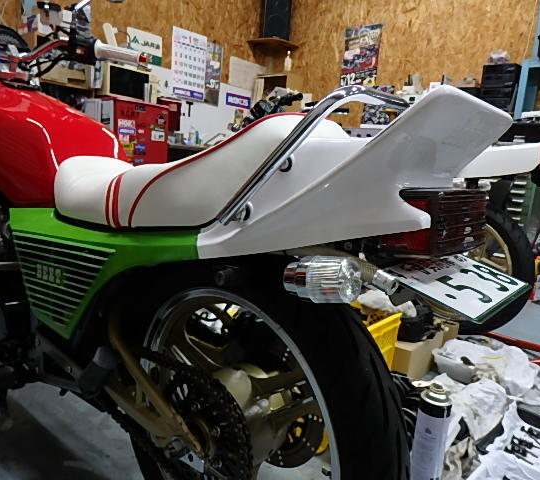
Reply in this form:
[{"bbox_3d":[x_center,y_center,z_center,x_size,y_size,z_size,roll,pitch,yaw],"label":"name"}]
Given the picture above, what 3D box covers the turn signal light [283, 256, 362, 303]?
[{"bbox_3d":[0.056,0.043,0.498,0.077,0.050,0.050,-1,6,32],"label":"turn signal light"}]

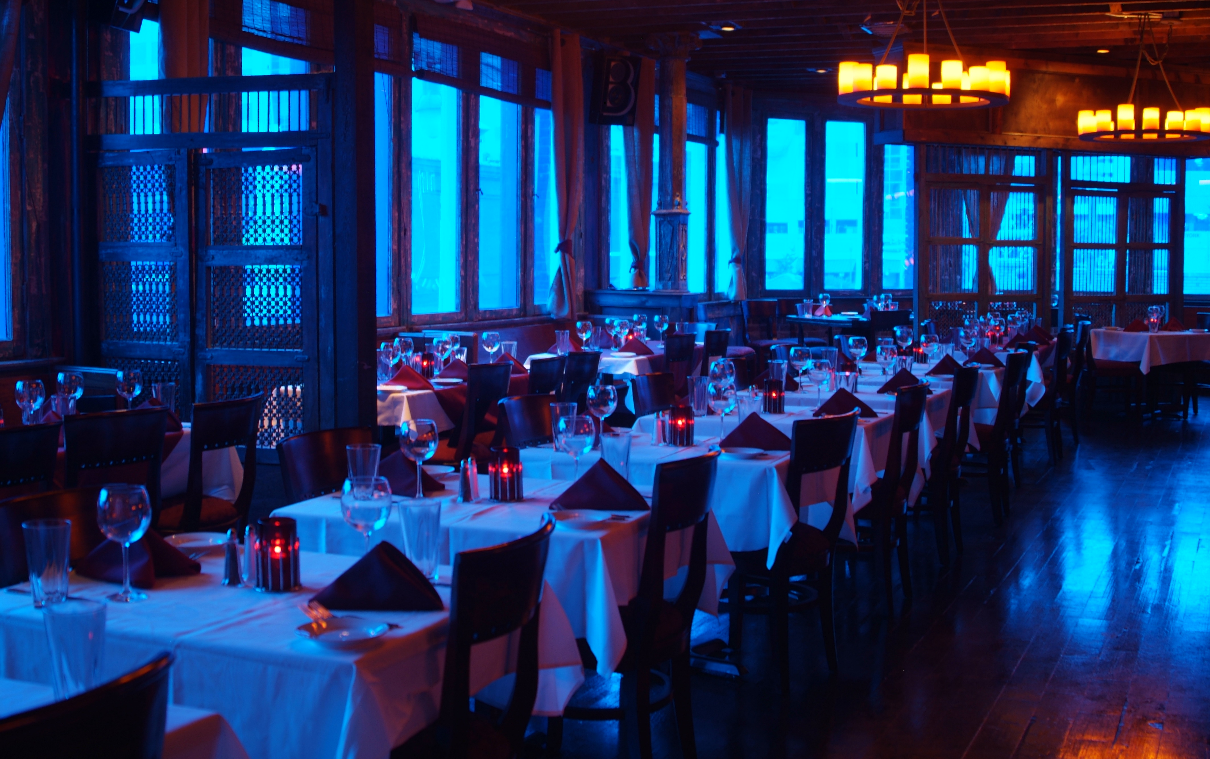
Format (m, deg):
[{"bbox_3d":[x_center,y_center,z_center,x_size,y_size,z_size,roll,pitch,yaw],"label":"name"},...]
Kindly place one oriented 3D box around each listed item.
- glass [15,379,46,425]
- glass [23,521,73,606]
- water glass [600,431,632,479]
[{"bbox_3d":[-1.914,0.112,4.719,0.099,0.211,0.099,2,5,25],"label":"glass"},{"bbox_3d":[-1.063,0.353,2.704,0.092,0.155,0.092,2,5,25],"label":"glass"},{"bbox_3d":[0.031,0.237,3.963,0.086,0.152,0.086,0,5,0],"label":"water glass"}]

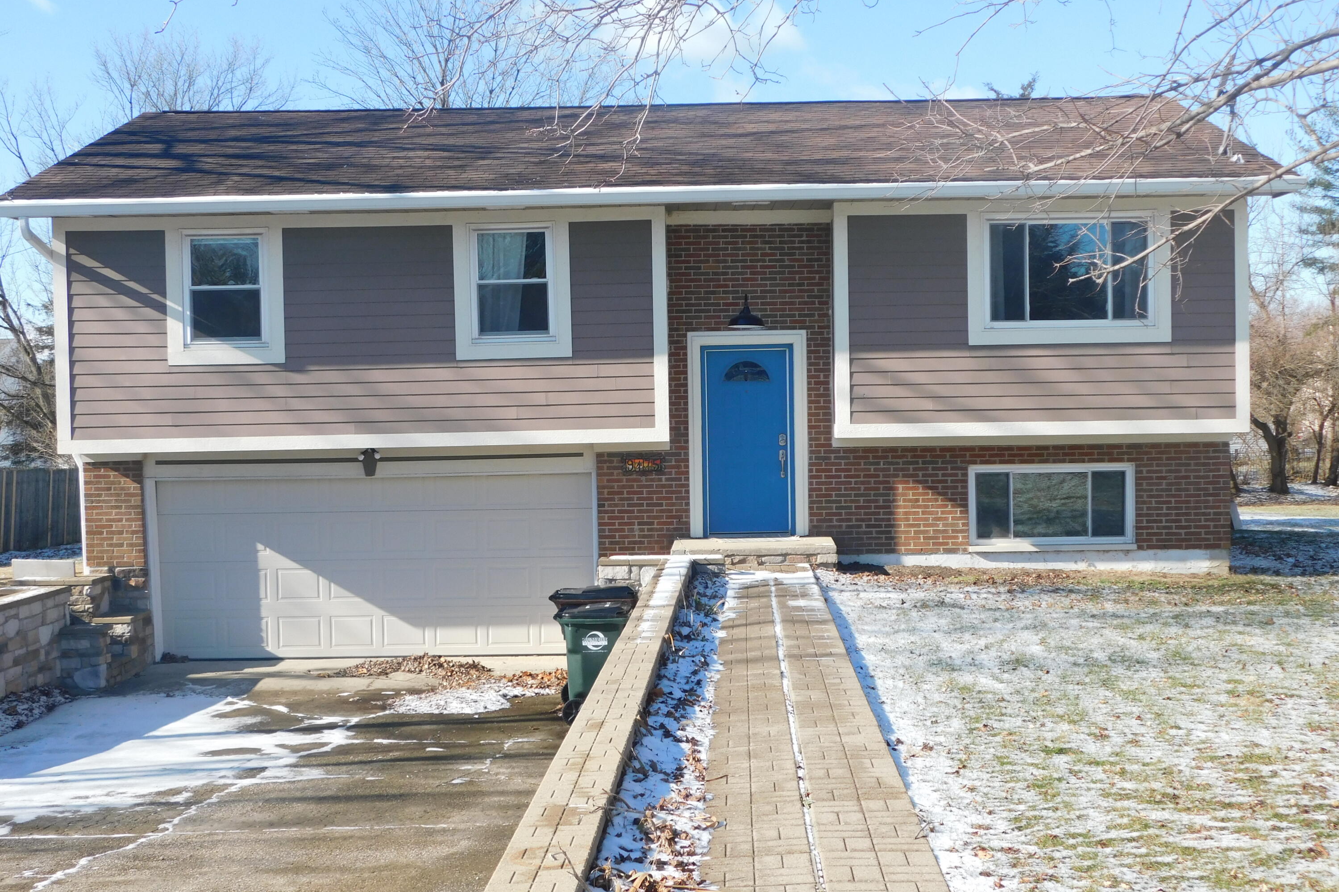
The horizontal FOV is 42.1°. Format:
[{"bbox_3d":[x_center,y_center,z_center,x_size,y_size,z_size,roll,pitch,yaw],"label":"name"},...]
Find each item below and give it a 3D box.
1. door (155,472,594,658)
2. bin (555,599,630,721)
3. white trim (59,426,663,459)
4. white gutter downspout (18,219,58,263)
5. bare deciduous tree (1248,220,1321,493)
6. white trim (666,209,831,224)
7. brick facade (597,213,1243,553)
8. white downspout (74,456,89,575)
[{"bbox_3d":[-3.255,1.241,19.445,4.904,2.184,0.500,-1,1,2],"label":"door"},{"bbox_3d":[-0.633,1.964,16.101,0.870,1.090,0.720,-1,1,2],"label":"bin"},{"bbox_3d":[-3.278,-0.051,18.592,6.562,0.148,0.060,-1,1,2],"label":"white trim"},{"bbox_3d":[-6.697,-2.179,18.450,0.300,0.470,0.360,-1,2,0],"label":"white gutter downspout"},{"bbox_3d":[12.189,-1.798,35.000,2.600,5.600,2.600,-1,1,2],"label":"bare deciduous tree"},{"bbox_3d":[0.867,-2.479,18.887,1.812,0.147,0.060,-1,1,2],"label":"white trim"},{"bbox_3d":[2.641,-0.632,19.010,6.865,3.622,0.250,-1,1,2],"label":"brick facade"},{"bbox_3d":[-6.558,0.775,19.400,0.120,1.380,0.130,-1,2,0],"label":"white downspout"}]

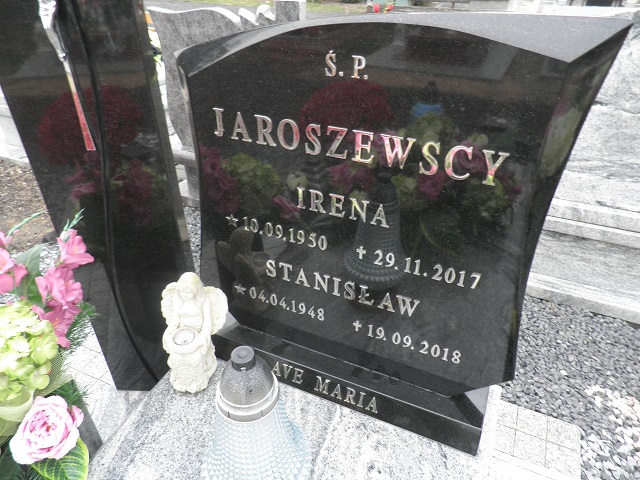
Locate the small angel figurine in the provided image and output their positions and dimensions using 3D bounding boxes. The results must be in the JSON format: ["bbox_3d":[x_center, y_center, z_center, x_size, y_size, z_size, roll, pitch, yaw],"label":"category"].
[{"bbox_3d":[-0.256,0.189,0.880,0.136,0.276,0.127,0,34,0],"label":"small angel figurine"}]

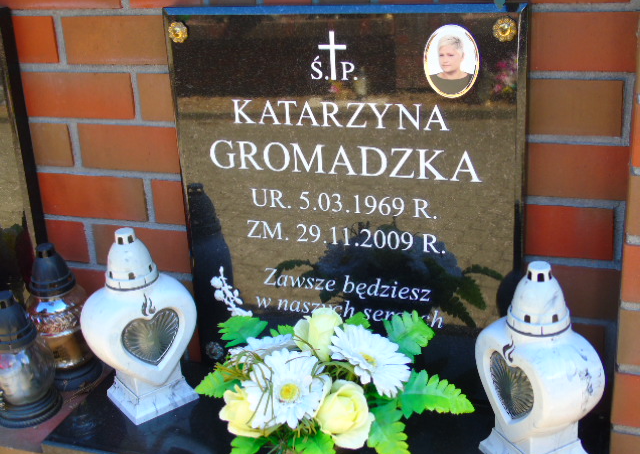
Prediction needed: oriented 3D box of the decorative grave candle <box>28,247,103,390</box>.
[{"bbox_3d":[-0.398,0.129,1.286,0.112,0.209,0.112,5,21,20],"label":"decorative grave candle"}]

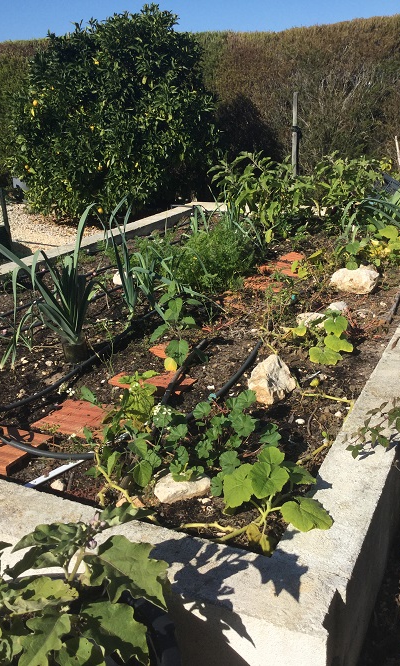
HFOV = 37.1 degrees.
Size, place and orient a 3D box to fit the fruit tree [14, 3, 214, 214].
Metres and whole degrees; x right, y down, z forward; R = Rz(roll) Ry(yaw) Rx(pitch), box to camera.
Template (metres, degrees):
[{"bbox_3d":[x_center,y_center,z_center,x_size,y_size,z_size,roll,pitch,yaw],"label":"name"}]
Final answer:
[{"bbox_3d":[-1.300,-3.279,8.907,3.130,2.842,2.950,-5,21,-6],"label":"fruit tree"}]

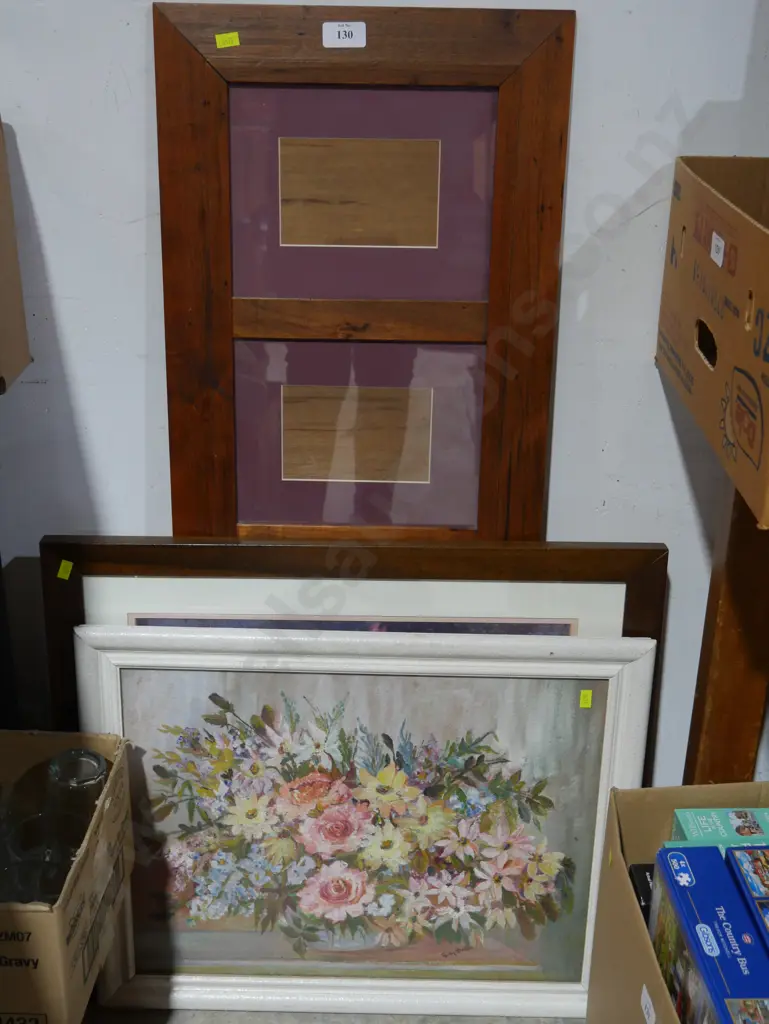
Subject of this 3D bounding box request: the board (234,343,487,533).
[{"bbox_3d":[-0.025,-0.076,1.299,0.248,0.196,0.006,1,19,0],"label":"board"}]

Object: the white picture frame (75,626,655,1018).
[{"bbox_3d":[-0.024,0.345,1.398,0.588,0.470,0.027,1,19,0],"label":"white picture frame"}]

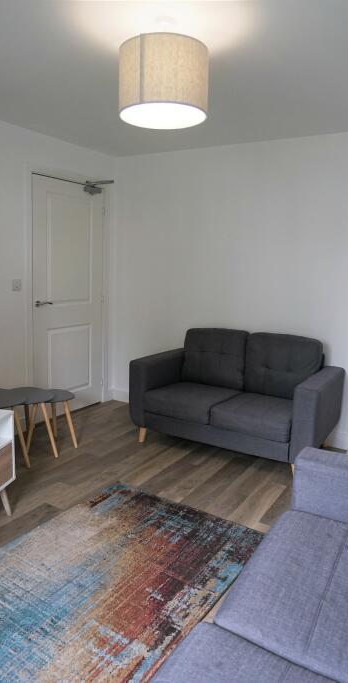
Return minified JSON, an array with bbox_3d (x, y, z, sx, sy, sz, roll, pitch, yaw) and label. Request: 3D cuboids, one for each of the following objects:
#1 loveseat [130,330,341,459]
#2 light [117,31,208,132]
[{"bbox_3d":[0.457,0.377,3.347,1.356,0.860,0.789,7,10,31],"label":"loveseat"},{"bbox_3d":[-0.040,-1.038,1.860,0.360,0.240,0.360,2,9,0],"label":"light"}]

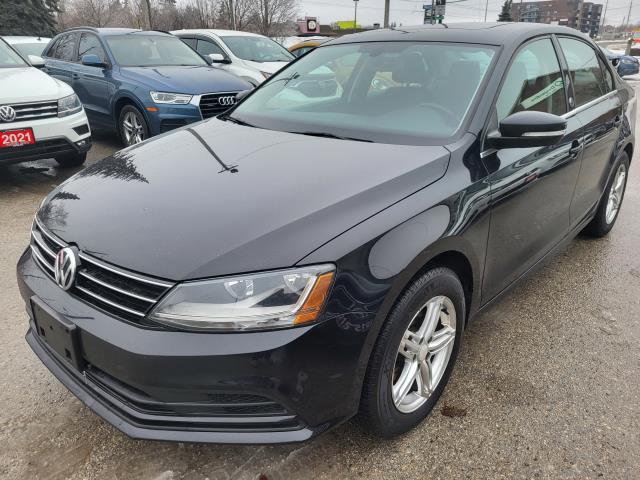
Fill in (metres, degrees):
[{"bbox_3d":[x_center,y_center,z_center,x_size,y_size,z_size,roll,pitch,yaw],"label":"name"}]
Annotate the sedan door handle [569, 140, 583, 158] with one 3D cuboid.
[{"bbox_3d":[1.276,-0.444,2.398,0.060,0.055,0.200,18,28,39],"label":"sedan door handle"}]

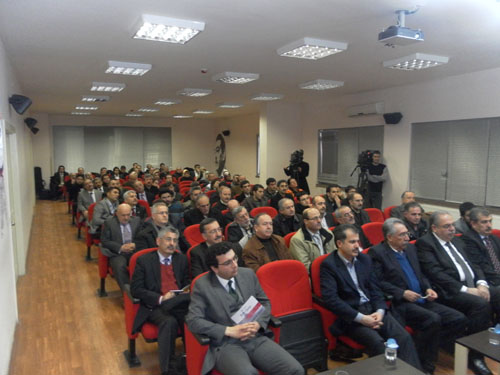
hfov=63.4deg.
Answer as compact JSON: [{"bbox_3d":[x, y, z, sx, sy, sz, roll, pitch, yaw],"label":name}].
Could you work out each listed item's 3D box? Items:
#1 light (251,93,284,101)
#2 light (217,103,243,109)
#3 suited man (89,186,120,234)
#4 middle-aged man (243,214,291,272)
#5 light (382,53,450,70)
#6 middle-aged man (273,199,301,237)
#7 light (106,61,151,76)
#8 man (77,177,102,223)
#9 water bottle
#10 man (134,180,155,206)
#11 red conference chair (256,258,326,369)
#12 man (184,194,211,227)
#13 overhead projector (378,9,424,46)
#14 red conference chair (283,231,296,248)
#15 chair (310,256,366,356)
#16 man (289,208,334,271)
[{"bbox_3d":[0.386,-2.143,9.664,0.610,0.075,0.610,-3,6,-27],"label":"light"},{"bbox_3d":[-0.581,-2.451,12.152,0.620,0.080,0.620,-3,6,-27],"label":"light"},{"bbox_3d":[-2.207,0.626,6.387,0.560,1.280,0.780,-3,6,-27],"label":"suited man"},{"bbox_3d":[0.190,0.880,3.613,0.560,1.260,0.820,-3,6,-27],"label":"middle-aged man"},{"bbox_3d":[2.561,-1.934,6.236,0.620,0.100,0.620,-3,6,-27],"label":"light"},{"bbox_3d":[0.600,0.763,5.259,0.560,1.200,0.820,-3,6,-27],"label":"middle-aged man"},{"bbox_3d":[-1.851,-1.790,6.094,0.610,0.075,0.610,-3,6,-27],"label":"light"},{"bbox_3d":[-3.305,0.469,8.419,0.560,1.220,0.800,-3,6,-27],"label":"man"},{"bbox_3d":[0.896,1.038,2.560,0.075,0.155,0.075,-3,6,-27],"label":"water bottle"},{"bbox_3d":[-2.135,0.505,7.973,0.560,1.220,0.800,-3,6,-27],"label":"man"},{"bbox_3d":[0.402,1.132,3.366,0.580,0.950,0.580,-3,6,-27],"label":"red conference chair"},{"bbox_3d":[-0.562,0.733,5.300,0.550,1.250,0.780,-3,6,-27],"label":"man"},{"bbox_3d":[1.494,-1.576,3.978,0.360,0.270,0.230,-3,6,-27],"label":"overhead projector"},{"bbox_3d":[0.720,1.013,4.573,0.580,0.950,0.630,-3,6,-27],"label":"red conference chair"},{"bbox_3d":[0.833,1.064,3.204,0.550,0.960,0.660,-3,6,-27],"label":"chair"},{"bbox_3d":[0.790,0.851,4.339,0.560,1.200,0.820,-3,6,-27],"label":"man"}]

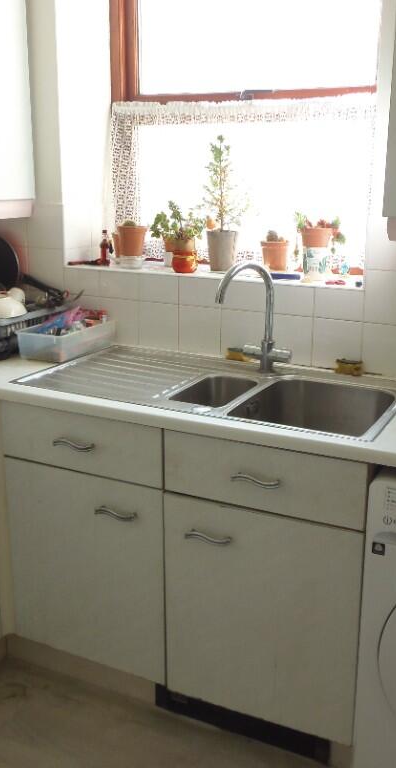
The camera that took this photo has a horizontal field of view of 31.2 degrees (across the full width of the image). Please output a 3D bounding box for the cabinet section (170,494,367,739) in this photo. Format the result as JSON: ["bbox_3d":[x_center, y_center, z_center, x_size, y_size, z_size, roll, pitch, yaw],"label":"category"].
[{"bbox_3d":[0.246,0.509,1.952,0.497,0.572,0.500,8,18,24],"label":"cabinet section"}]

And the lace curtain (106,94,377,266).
[{"bbox_3d":[0.136,-0.679,2.398,1.000,0.540,0.045,8,18,24],"label":"lace curtain"}]

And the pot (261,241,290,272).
[{"bbox_3d":[0.262,-0.420,2.348,0.099,0.101,0.099,0,16,0],"label":"pot"}]

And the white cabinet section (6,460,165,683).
[{"bbox_3d":[-0.194,0.440,2.184,0.506,0.573,0.552,8,17,25],"label":"white cabinet section"}]

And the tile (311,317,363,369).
[{"bbox_3d":[0.408,-0.116,2.092,0.146,0.146,0.010,8,17,25],"label":"tile"}]

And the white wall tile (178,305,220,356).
[{"bbox_3d":[0.004,-0.173,2.269,0.148,0.151,0.010,8,18,24],"label":"white wall tile"}]

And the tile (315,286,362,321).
[{"bbox_3d":[0.408,-0.233,2.055,0.148,0.090,0.010,8,18,24],"label":"tile"}]

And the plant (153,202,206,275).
[{"bbox_3d":[-0.064,-0.497,2.388,0.175,0.232,0.160,1,15,0],"label":"plant"}]

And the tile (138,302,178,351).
[{"bbox_3d":[-0.131,-0.195,2.378,0.149,0.149,0.008,8,17,24],"label":"tile"}]

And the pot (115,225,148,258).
[{"bbox_3d":[-0.225,-0.491,2.436,0.104,0.101,0.104,1,16,0],"label":"pot"}]

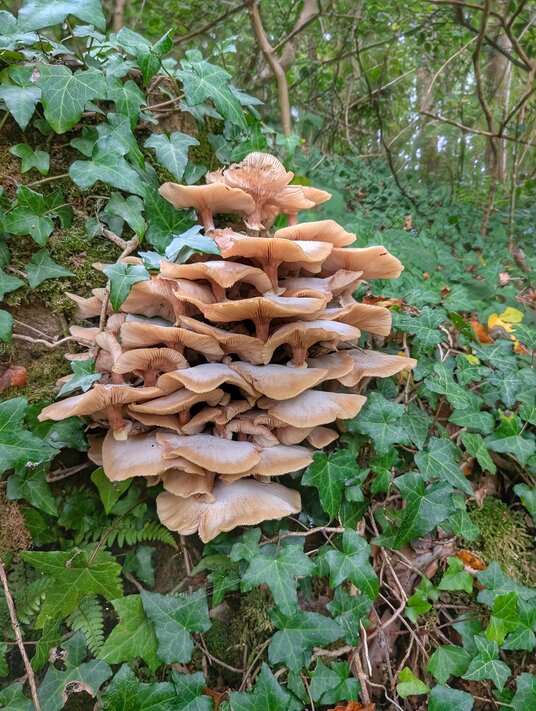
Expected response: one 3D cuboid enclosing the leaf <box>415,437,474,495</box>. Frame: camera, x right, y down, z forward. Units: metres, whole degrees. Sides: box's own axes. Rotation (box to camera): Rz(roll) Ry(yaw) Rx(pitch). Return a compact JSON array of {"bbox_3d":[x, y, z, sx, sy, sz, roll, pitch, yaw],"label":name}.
[{"bbox_3d":[0.250,0.156,0.700,0.073,0.076,0.022,1,-28,7],"label":"leaf"}]

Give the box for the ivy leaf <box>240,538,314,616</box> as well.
[{"bbox_3d":[0.013,0.245,0.532,0.085,0.020,0.072,-9,54,-7],"label":"ivy leaf"}]

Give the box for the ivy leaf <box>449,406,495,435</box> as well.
[{"bbox_3d":[0.313,0.100,0.760,0.059,0.015,0.042,1,50,9],"label":"ivy leaf"}]

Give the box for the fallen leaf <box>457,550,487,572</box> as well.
[{"bbox_3d":[0.264,0.268,0.642,0.039,0.010,0.028,30,49,30],"label":"fallen leaf"}]

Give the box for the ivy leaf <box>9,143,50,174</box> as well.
[{"bbox_3d":[-0.290,-0.238,0.602,0.048,0.038,0.013,7,-10,-8],"label":"ivy leaf"}]

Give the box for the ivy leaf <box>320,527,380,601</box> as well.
[{"bbox_3d":[0.091,0.231,0.542,0.058,0.020,0.079,-13,54,-10],"label":"ivy leaf"}]

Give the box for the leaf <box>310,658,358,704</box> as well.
[{"bbox_3d":[0.072,0.352,0.532,0.053,0.018,0.041,4,50,3],"label":"leaf"}]

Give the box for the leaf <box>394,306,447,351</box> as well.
[{"bbox_3d":[0.215,-0.041,0.696,0.072,0.016,0.082,15,55,26],"label":"leaf"}]

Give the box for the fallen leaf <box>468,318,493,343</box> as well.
[{"bbox_3d":[0.338,-0.040,0.789,0.023,0.011,0.070,-17,37,2],"label":"fallen leaf"}]

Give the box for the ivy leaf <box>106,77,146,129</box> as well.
[{"bbox_3d":[-0.169,-0.307,0.599,0.038,0.067,0.015,-13,-4,-13],"label":"ivy leaf"}]

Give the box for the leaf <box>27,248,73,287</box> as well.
[{"bbox_3d":[-0.260,-0.100,0.587,0.057,0.053,0.013,16,-19,-4],"label":"leaf"}]

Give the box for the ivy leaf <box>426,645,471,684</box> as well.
[{"bbox_3d":[0.223,0.382,0.610,0.047,0.038,0.015,1,-30,7],"label":"ivy leaf"}]

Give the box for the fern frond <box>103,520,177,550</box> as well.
[{"bbox_3d":[-0.163,0.227,0.630,0.085,0.031,0.030,-1,-30,-4],"label":"fern frond"}]

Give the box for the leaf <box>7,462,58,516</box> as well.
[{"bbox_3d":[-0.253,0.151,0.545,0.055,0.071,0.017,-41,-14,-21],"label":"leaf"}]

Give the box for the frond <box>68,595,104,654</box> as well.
[{"bbox_3d":[-0.198,0.298,0.541,0.040,0.063,0.015,-20,-28,-11],"label":"frond"}]

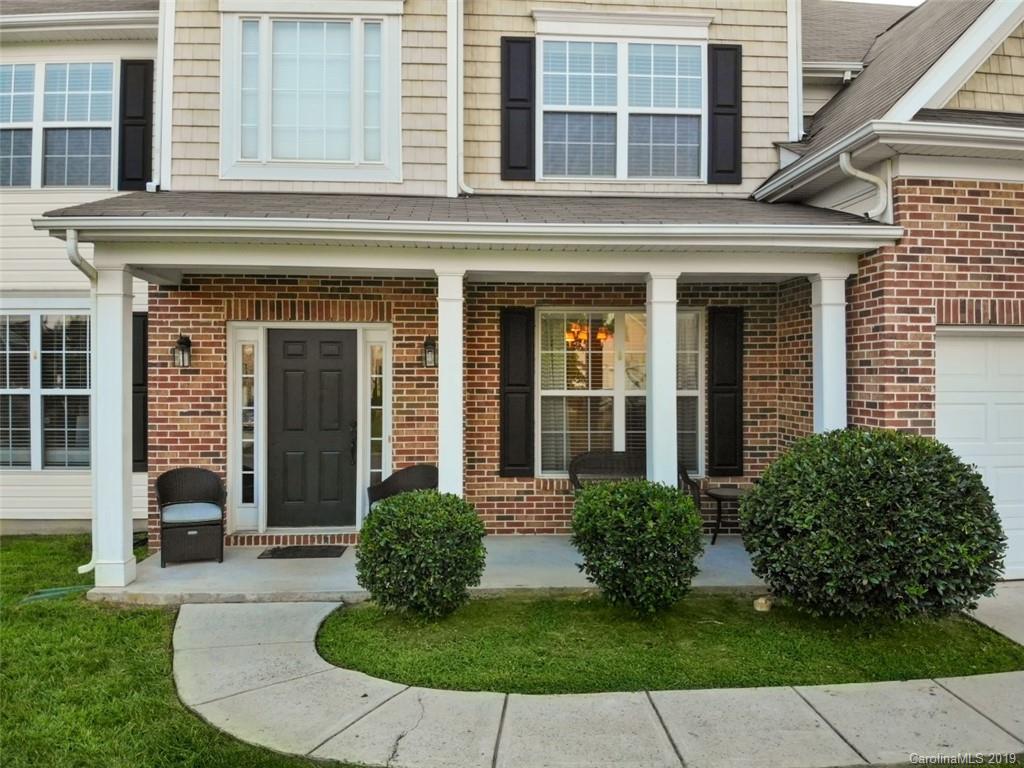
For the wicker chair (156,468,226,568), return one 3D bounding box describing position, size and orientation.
[{"bbox_3d":[-2.950,1.210,6.530,0.610,0.830,0.620,0,0,-23],"label":"wicker chair"}]

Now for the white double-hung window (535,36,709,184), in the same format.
[{"bbox_3d":[1.160,-2.890,7.520,1.830,1.540,0.100,0,0,-3],"label":"white double-hung window"}]

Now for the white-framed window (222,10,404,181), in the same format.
[{"bbox_3d":[-2.030,-2.900,7.150,1.800,1.710,0.120,0,-1,-3],"label":"white-framed window"}]

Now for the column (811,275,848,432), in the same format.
[{"bbox_3d":[2.720,0.345,6.110,0.230,2.550,0.230,0,-1,-3],"label":"column"}]

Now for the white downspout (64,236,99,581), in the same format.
[{"bbox_3d":[-3.385,0.190,5.560,0.210,2.700,0.420,0,-1,-3],"label":"white downspout"}]

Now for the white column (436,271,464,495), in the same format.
[{"bbox_3d":[-0.500,0.350,5.800,0.220,2.540,0.220,0,0,-3],"label":"white column"}]

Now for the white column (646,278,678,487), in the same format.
[{"bbox_3d":[1.270,0.345,6.030,0.230,2.550,0.230,0,-1,-3],"label":"white column"}]

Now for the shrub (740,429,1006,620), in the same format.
[{"bbox_3d":[2.530,1.030,5.000,1.760,1.380,1.500,0,0,-3],"label":"shrub"}]

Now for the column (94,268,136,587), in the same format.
[{"bbox_3d":[-3.220,0.340,5.780,0.230,2.550,0.230,0,-1,-3],"label":"column"}]

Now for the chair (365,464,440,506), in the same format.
[{"bbox_3d":[-0.990,1.210,6.800,0.610,0.830,0.620,0,-1,37],"label":"chair"}]

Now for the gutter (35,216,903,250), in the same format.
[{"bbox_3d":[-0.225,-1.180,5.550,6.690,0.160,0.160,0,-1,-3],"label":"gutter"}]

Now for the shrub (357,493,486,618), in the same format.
[{"bbox_3d":[-0.660,1.250,5.200,0.930,0.940,0.930,0,0,-3],"label":"shrub"}]

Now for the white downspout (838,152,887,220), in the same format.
[{"bbox_3d":[2.900,-1.630,5.870,0.360,0.540,0.085,0,0,-3],"label":"white downspout"}]

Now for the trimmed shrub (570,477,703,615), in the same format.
[{"bbox_3d":[0.920,1.220,5.250,0.960,1.000,0.960,0,0,-3],"label":"trimmed shrub"}]

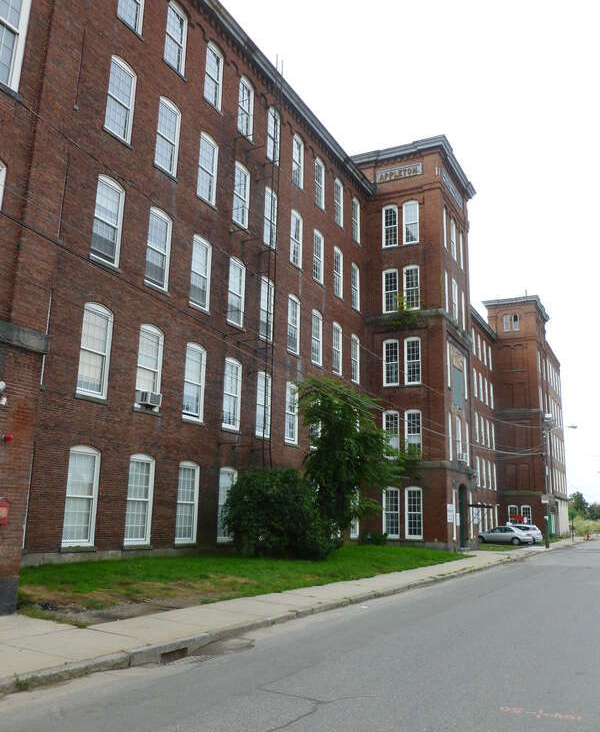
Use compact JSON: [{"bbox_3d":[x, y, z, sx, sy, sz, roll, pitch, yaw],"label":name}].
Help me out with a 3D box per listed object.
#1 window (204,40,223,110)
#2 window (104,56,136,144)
[{"bbox_3d":[-3.589,-11.990,26.732,0.160,2.781,1.201,-5,-15,28],"label":"window"},{"bbox_3d":[-5.804,-8.601,20.896,0.160,2.773,1.162,-6,-15,28],"label":"window"}]

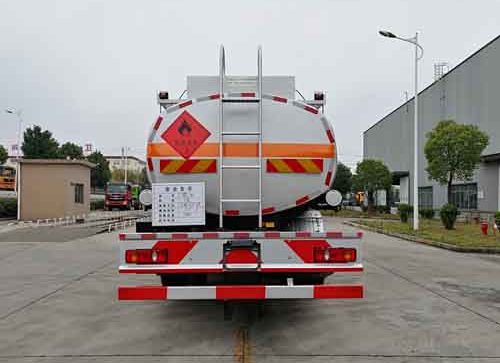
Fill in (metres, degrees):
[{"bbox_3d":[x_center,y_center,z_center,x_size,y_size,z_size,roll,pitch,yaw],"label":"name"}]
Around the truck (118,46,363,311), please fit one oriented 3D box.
[{"bbox_3d":[-0.169,0.255,7.696,2.400,3.020,7.800,0,-3,-1],"label":"truck"}]

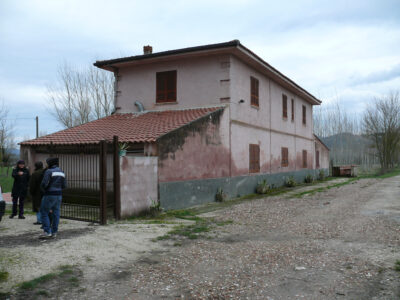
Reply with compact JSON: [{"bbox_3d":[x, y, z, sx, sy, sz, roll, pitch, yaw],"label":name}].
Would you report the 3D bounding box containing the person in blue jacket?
[{"bbox_3d":[-3.310,1.070,9.030,0.450,1.740,0.580,-1,-2,31],"label":"person in blue jacket"}]

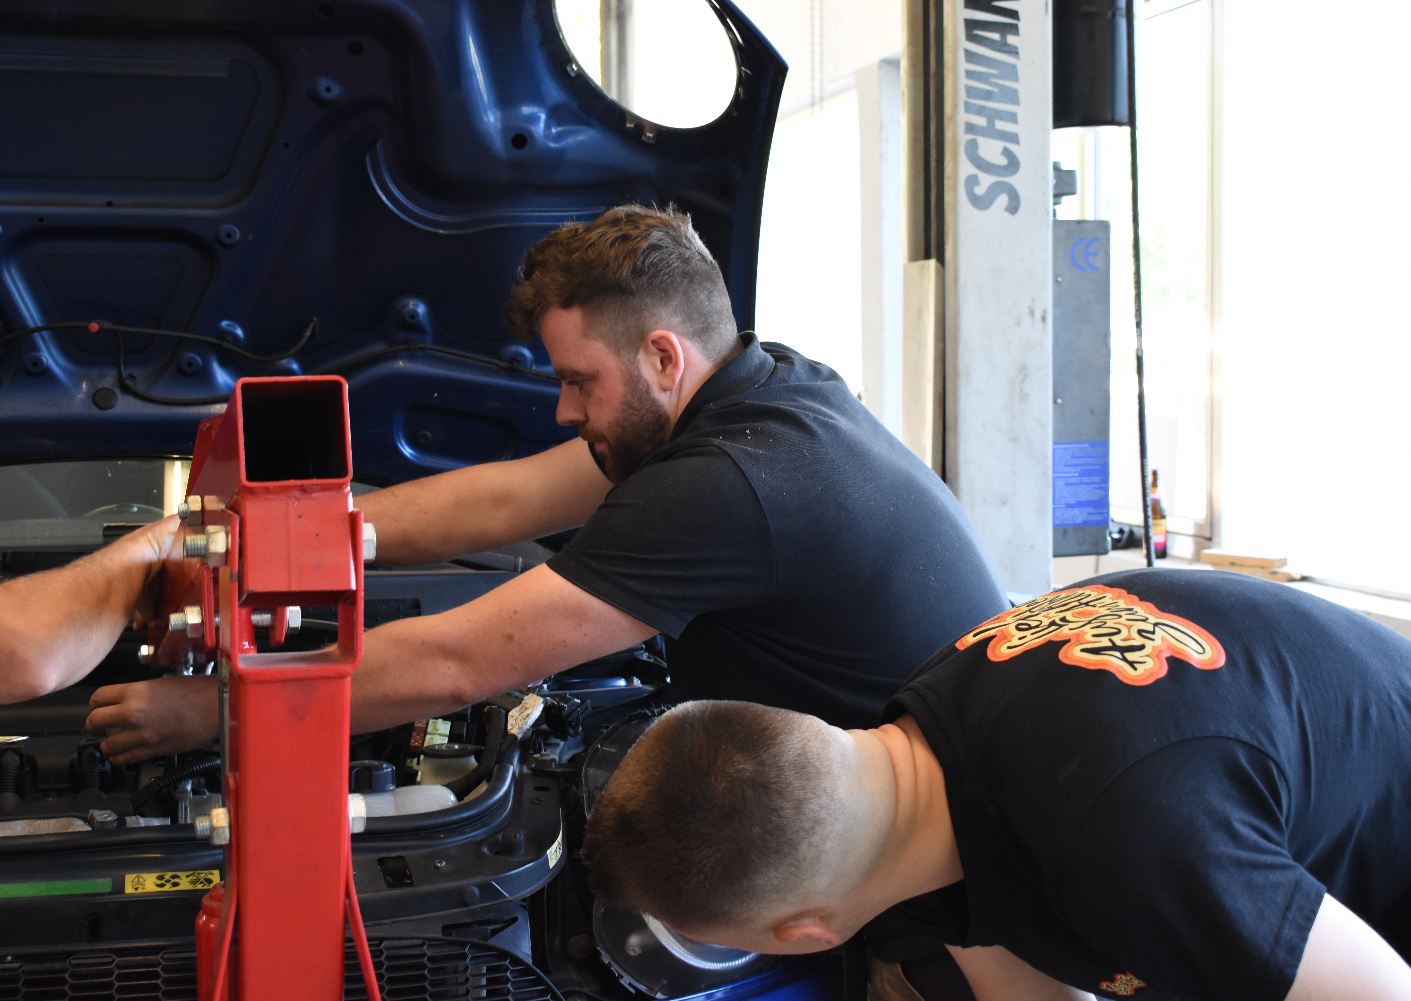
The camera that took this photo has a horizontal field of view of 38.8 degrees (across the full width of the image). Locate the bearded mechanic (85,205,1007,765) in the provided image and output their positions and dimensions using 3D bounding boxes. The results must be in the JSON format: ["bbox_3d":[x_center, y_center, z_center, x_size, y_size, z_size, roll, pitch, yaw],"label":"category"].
[{"bbox_3d":[-0.060,0.445,2.060,1.030,1.460,0.560,1,2,17],"label":"bearded mechanic"}]

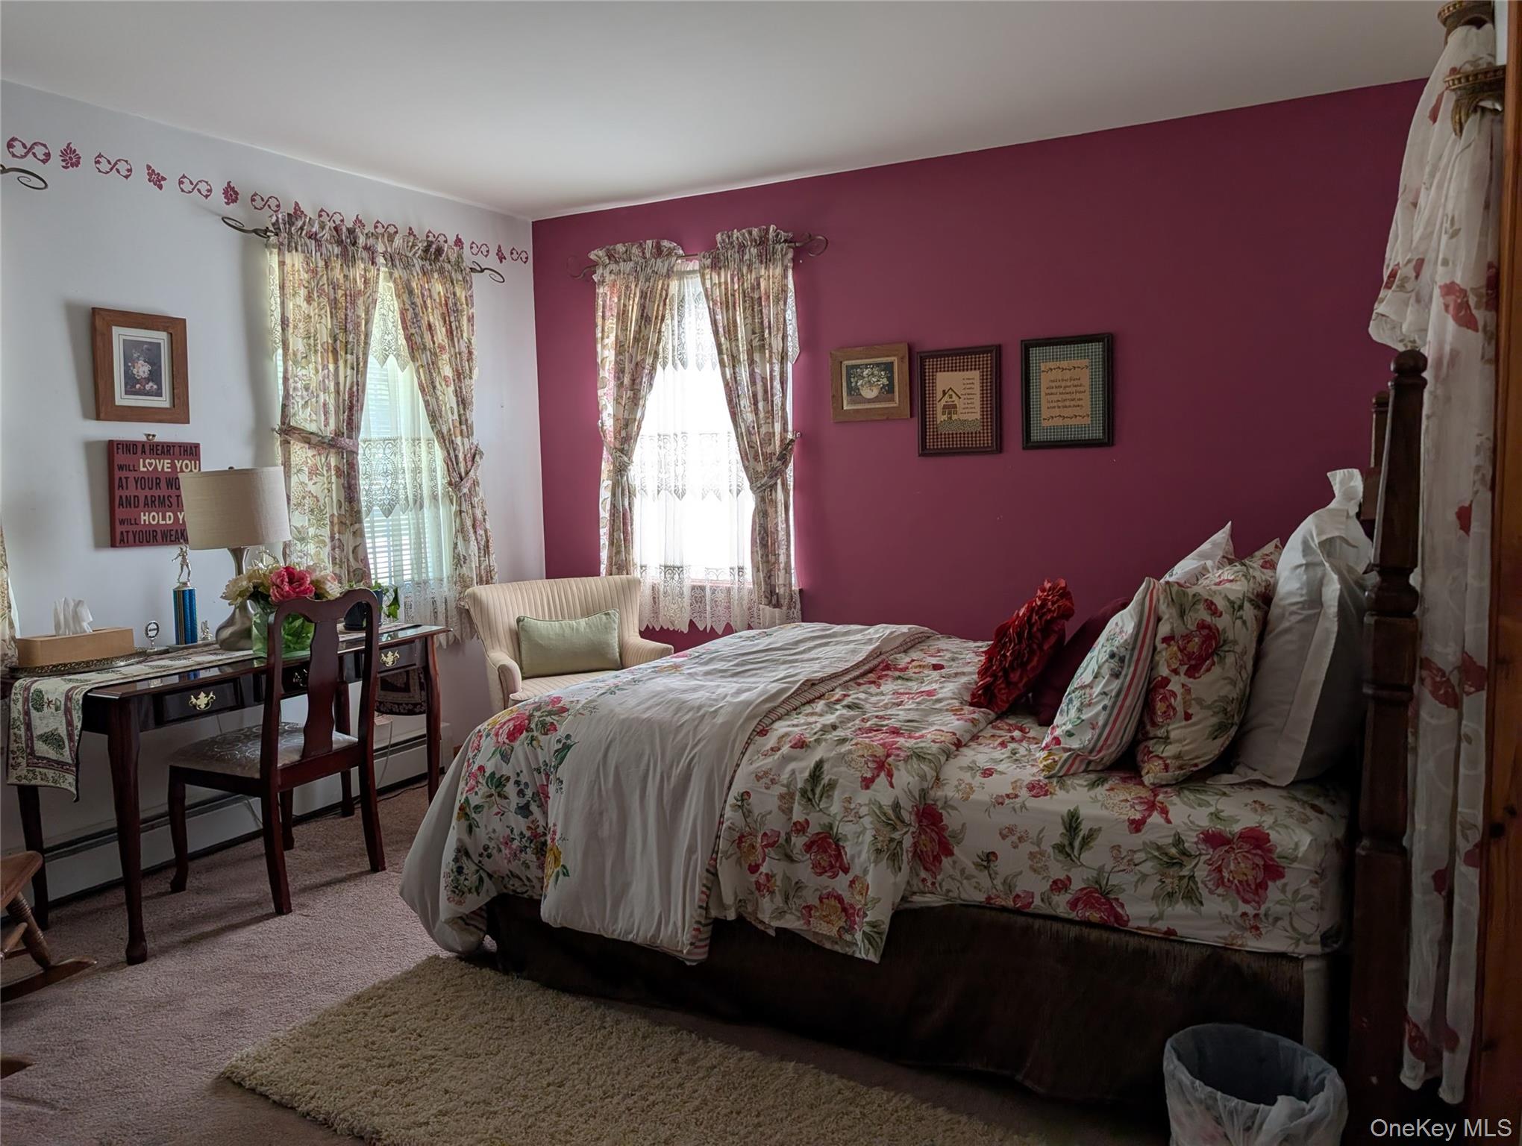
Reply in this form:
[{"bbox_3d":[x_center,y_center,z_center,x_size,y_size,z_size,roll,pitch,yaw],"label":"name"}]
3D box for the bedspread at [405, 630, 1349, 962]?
[{"bbox_3d":[0.459,0.583,3.047,2.120,0.620,1.700,3,7,28],"label":"bedspread"}]

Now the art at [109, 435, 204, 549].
[{"bbox_3d":[-2.033,-0.271,3.571,0.035,0.344,0.302,3,7,30],"label":"art"}]

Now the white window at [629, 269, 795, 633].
[{"bbox_3d":[-0.276,-0.557,4.650,0.920,1.608,0.120,3,7,30],"label":"white window"}]

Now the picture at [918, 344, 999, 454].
[{"bbox_3d":[0.755,-0.656,4.061,0.332,0.404,0.025,3,7,30],"label":"picture"}]

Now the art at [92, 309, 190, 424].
[{"bbox_3d":[-2.053,-0.679,3.514,0.023,0.360,0.303,3,7,30],"label":"art"}]

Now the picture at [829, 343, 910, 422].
[{"bbox_3d":[0.433,-0.756,4.236,0.339,0.288,0.025,3,7,30],"label":"picture"}]

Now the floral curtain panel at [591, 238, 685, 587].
[{"bbox_3d":[-0.548,-0.672,4.814,0.471,1.604,0.123,3,7,30],"label":"floral curtain panel"}]

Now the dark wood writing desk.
[{"bbox_3d":[-1.665,0.629,3.515,0.580,0.753,1.198,3,7,30],"label":"dark wood writing desk"}]

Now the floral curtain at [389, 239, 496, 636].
[{"bbox_3d":[-1.366,-0.590,4.583,0.123,1.624,0.478,3,7,30],"label":"floral curtain"}]

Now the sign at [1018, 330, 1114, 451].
[{"bbox_3d":[1.111,-0.657,3.855,0.334,0.399,0.025,3,7,30],"label":"sign"}]

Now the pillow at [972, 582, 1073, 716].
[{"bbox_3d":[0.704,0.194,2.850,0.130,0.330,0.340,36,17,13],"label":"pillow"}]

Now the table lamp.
[{"bbox_3d":[-1.730,-0.055,3.488,0.306,0.607,0.306,3,7,30],"label":"table lamp"}]

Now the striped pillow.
[{"bbox_3d":[0.825,0.210,2.476,0.160,0.470,0.580,31,18,20],"label":"striped pillow"}]

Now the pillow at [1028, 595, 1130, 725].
[{"bbox_3d":[0.901,0.199,2.779,0.130,0.410,0.430,36,21,19],"label":"pillow"}]

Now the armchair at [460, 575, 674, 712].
[{"bbox_3d":[-0.730,0.473,4.327,0.750,0.820,0.700,-4,7,-28],"label":"armchair"}]

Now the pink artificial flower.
[{"bbox_3d":[-1.489,0.038,3.351,0.145,0.125,0.120,-4,7,-24],"label":"pink artificial flower"}]

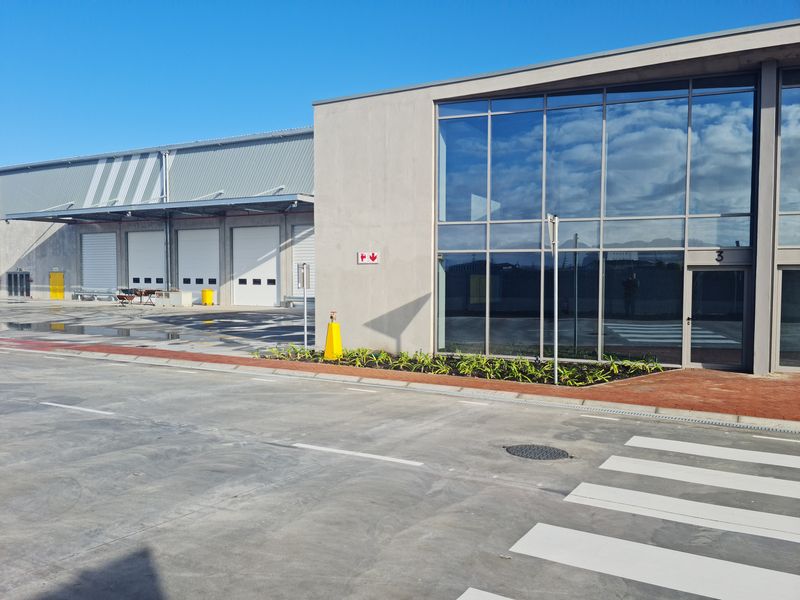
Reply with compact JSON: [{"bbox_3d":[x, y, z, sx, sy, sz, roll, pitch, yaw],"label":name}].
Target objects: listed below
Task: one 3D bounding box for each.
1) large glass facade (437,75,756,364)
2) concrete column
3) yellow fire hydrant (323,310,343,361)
[{"bbox_3d":[3.840,-1.526,13.178,6.425,5.727,0.200,1,3,20],"label":"large glass facade"},{"bbox_3d":[6.889,-1.494,11.733,0.250,5.820,0.300,2,3,30],"label":"concrete column"},{"bbox_3d":[-1.487,0.779,13.946,0.310,1.070,0.310,2,3,38],"label":"yellow fire hydrant"}]

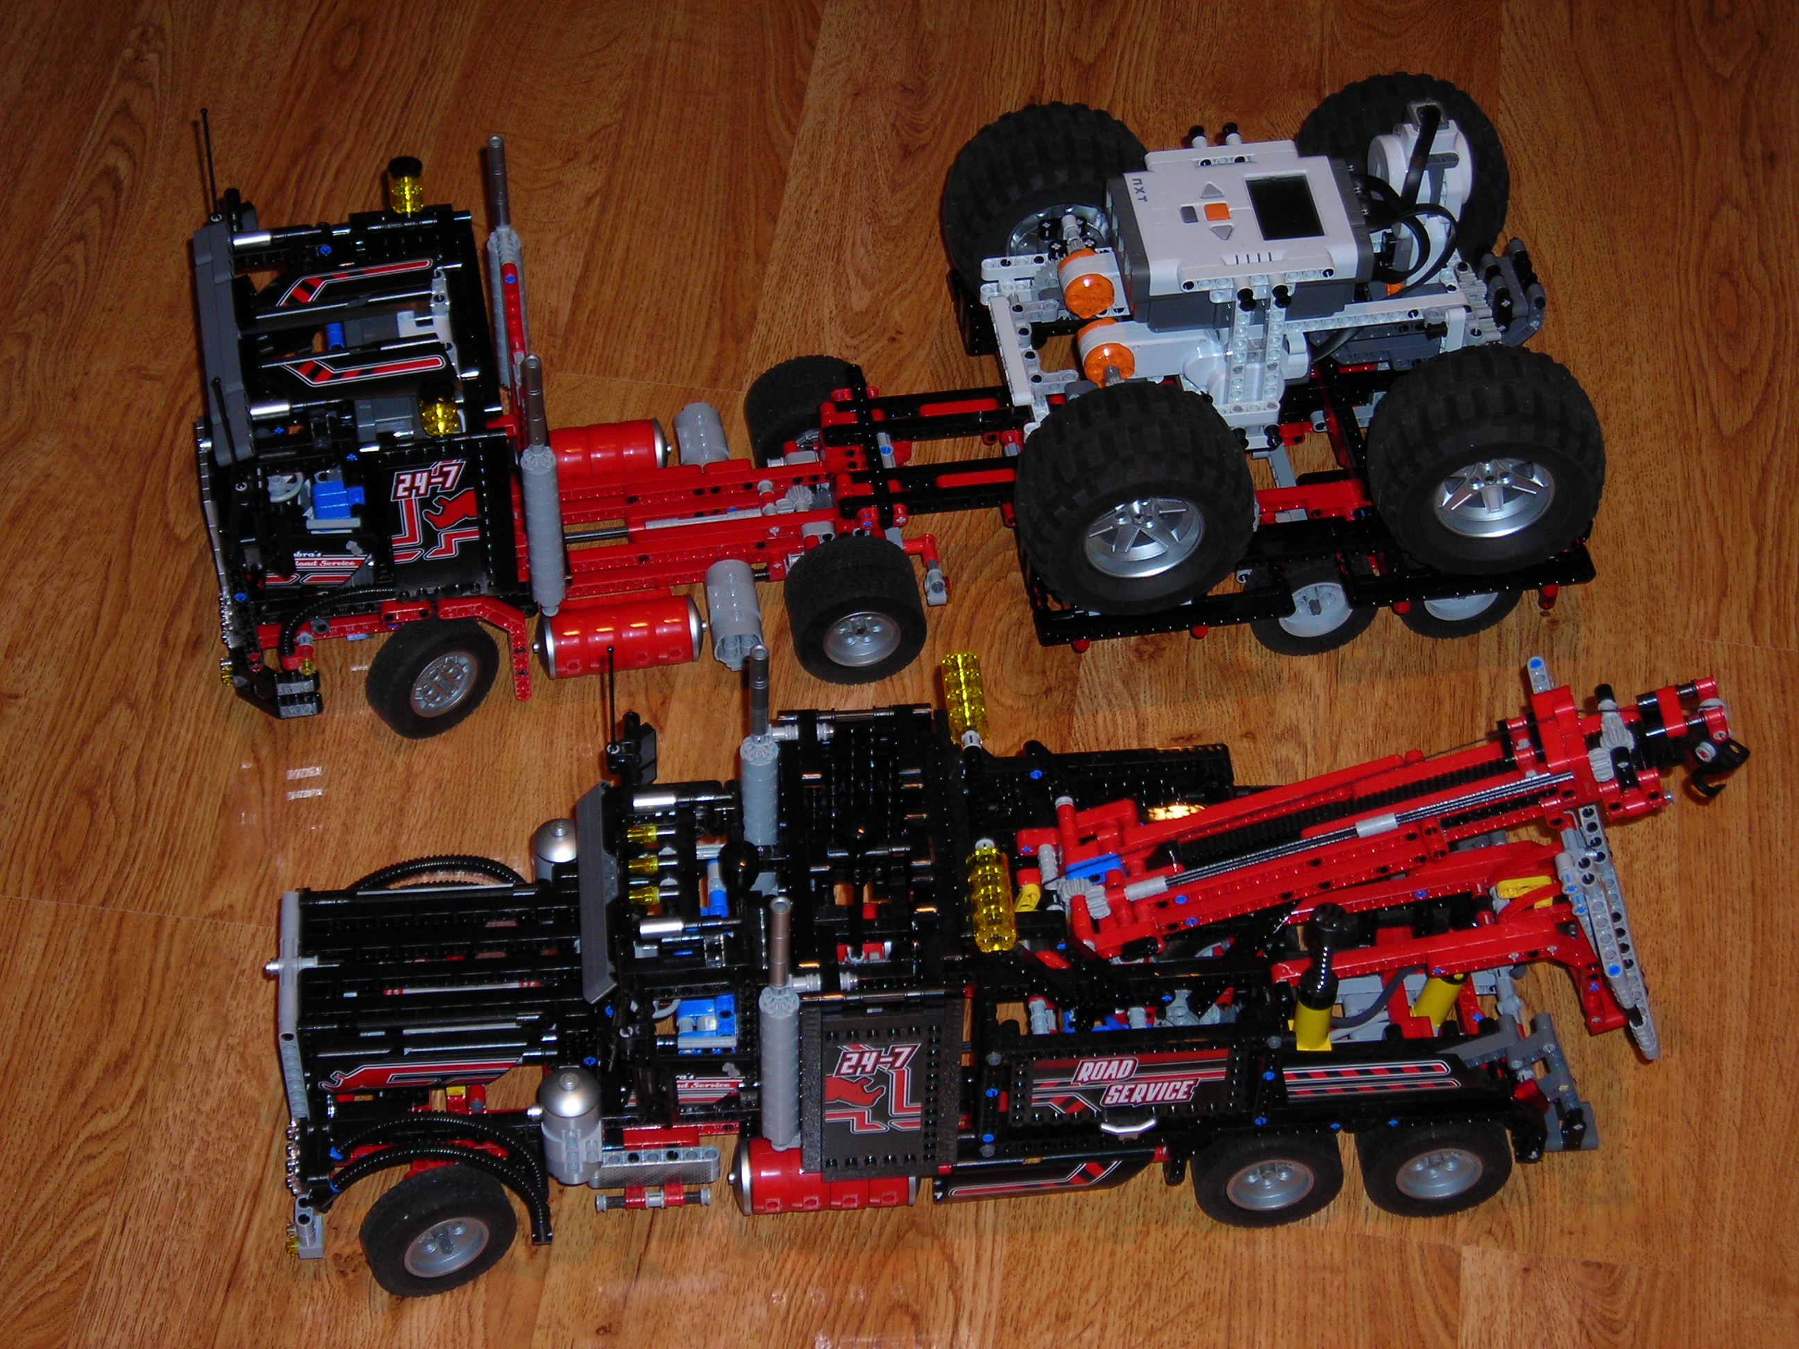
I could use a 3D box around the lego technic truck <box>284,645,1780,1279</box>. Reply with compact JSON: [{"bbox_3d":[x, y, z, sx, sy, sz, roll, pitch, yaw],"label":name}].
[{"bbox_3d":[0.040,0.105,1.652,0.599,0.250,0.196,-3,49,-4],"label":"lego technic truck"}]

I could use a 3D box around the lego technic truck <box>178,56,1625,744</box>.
[{"bbox_3d":[-0.008,-0.131,1.858,0.638,0.252,0.242,-7,49,-7],"label":"lego technic truck"}]

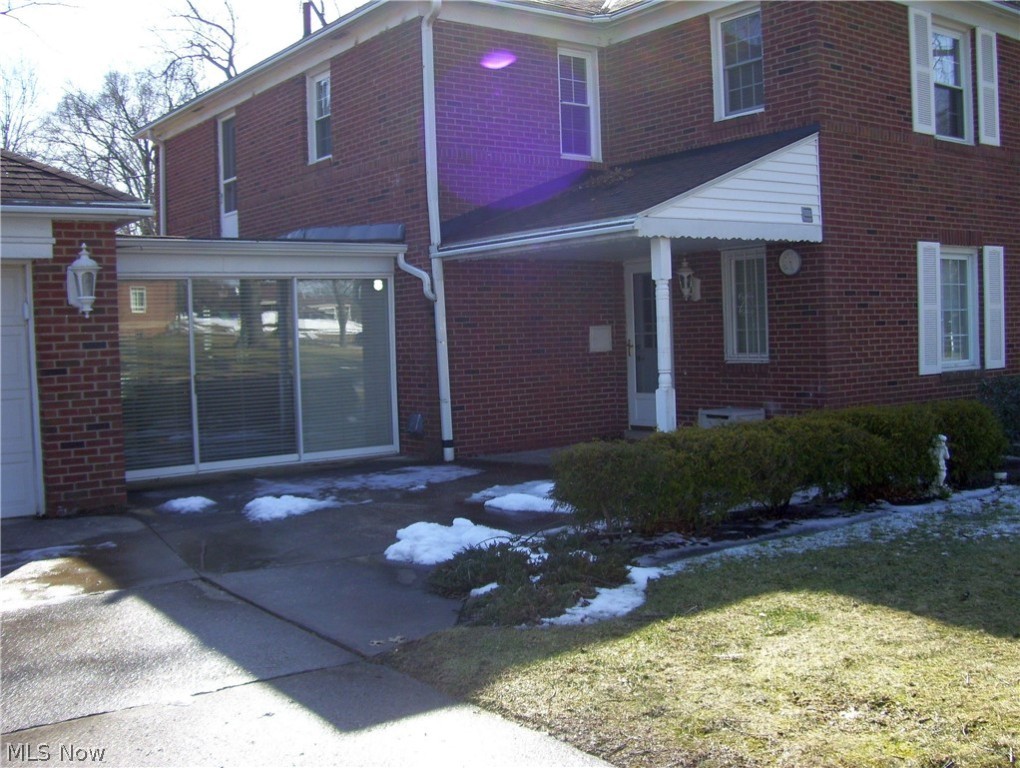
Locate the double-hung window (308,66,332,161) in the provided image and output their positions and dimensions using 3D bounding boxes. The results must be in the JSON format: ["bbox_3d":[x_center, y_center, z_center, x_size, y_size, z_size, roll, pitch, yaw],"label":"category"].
[{"bbox_3d":[-2.467,-3.502,13.984,0.120,1.128,0.658,-4,3,-38],"label":"double-hung window"}]

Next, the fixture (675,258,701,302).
[{"bbox_3d":[2.063,-1.216,12.365,0.291,0.509,0.207,-4,3,-38],"label":"fixture"}]

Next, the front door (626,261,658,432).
[{"bbox_3d":[1.756,-0.477,13.134,0.120,2.068,0.799,-4,3,-38],"label":"front door"}]

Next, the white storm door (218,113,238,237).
[{"bbox_3d":[-4.395,-3.173,16.729,0.090,2.030,0.670,-4,4,-37],"label":"white storm door"}]

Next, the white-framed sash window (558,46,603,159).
[{"bbox_3d":[0.852,-3.469,13.253,0.677,1.372,0.120,-4,3,-38],"label":"white-framed sash window"}]

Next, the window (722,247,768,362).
[{"bbox_3d":[2.668,-0.881,11.919,0.120,1.288,0.635,-4,3,-38],"label":"window"}]

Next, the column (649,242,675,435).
[{"bbox_3d":[1.421,-0.273,9.791,0.122,2.171,0.122,-4,3,-38],"label":"column"}]

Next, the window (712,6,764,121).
[{"bbox_3d":[2.555,-3.549,11.818,0.120,1.151,0.719,-4,3,-38],"label":"window"}]

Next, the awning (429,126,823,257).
[{"bbox_3d":[1.179,-2.032,11.456,2.707,1.241,3.187,-4,3,-38],"label":"awning"}]

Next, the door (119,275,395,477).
[{"bbox_3d":[-2.804,-0.131,11.763,3.572,2.120,0.113,-4,3,-38],"label":"door"}]

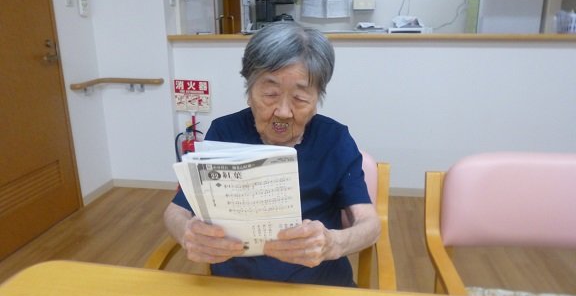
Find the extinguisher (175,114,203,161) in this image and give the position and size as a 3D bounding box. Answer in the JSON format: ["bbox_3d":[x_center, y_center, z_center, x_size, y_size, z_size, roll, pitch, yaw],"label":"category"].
[{"bbox_3d":[-0.639,0.074,2.740,0.184,0.520,0.140,1,15,6],"label":"extinguisher"}]

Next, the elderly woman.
[{"bbox_3d":[-0.032,0.306,0.832,0.440,1.090,0.570,1,15,6],"label":"elderly woman"}]

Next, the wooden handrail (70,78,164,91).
[{"bbox_3d":[-1.035,-0.393,2.563,0.460,0.038,0.388,1,15,6],"label":"wooden handrail"}]

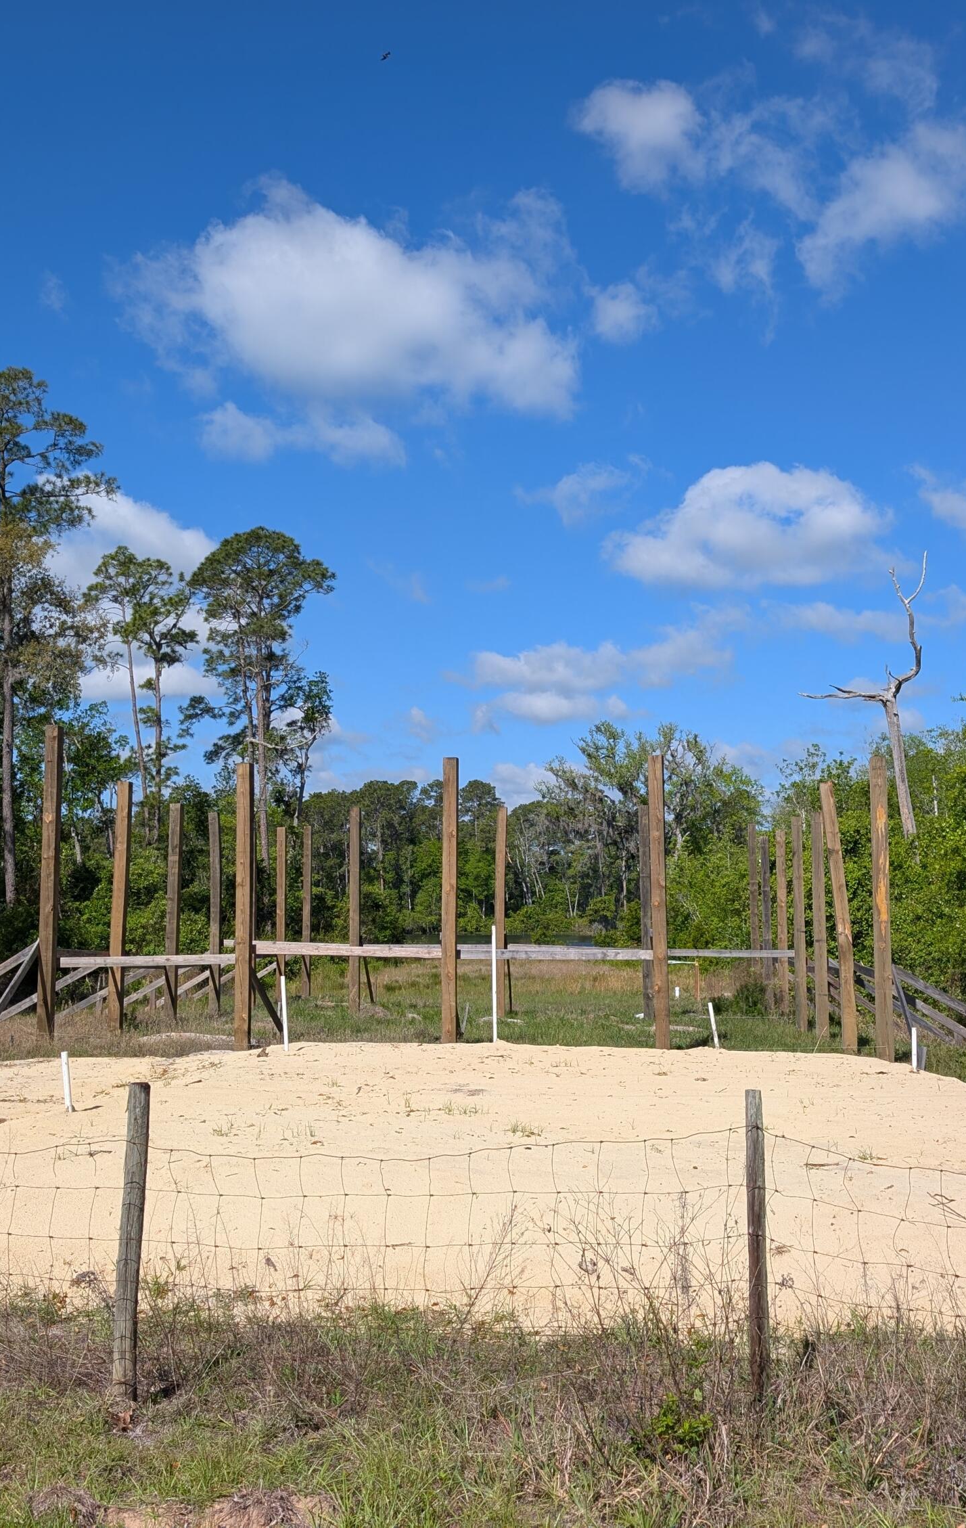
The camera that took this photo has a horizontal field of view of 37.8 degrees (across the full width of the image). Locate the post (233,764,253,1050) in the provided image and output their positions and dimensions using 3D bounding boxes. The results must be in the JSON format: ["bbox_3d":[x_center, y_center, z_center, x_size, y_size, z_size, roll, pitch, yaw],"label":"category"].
[{"bbox_3d":[-3.348,1.990,19.724,0.187,3.998,0.187,-1,-6,5],"label":"post"}]

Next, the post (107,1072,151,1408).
[{"bbox_3d":[-1.252,1.712,5.037,0.077,1.125,0.077,1,-6,0],"label":"post"}]

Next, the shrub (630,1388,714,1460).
[{"bbox_3d":[0.625,2.182,4.661,0.270,0.222,0.260,0,-6,0],"label":"shrub"}]

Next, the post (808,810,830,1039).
[{"bbox_3d":[5.853,2.805,24.449,0.187,3.965,0.187,-1,-6,5],"label":"post"}]

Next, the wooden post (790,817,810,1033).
[{"bbox_3d":[6.127,3.112,27.238,0.187,4.144,0.187,-1,-6,5],"label":"wooden post"}]

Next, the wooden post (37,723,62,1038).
[{"bbox_3d":[-5.760,1.555,18.757,0.187,4.156,0.187,-1,-6,5],"label":"wooden post"}]

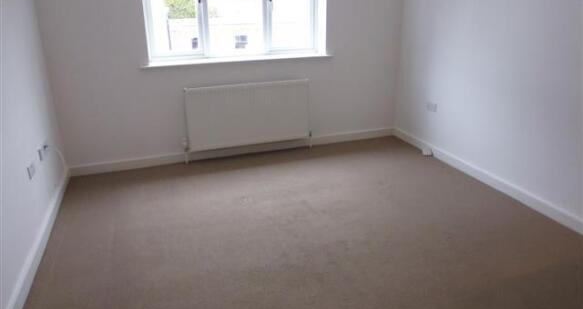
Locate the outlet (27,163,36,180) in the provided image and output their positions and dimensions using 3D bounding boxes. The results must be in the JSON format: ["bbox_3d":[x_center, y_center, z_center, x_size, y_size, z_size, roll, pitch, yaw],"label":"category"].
[{"bbox_3d":[-1.634,0.107,2.560,0.020,0.086,0.146,-8,22,-18],"label":"outlet"}]

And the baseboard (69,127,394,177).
[{"bbox_3d":[-0.405,-0.043,4.182,3.387,0.089,0.018,-8,22,-18],"label":"baseboard"}]

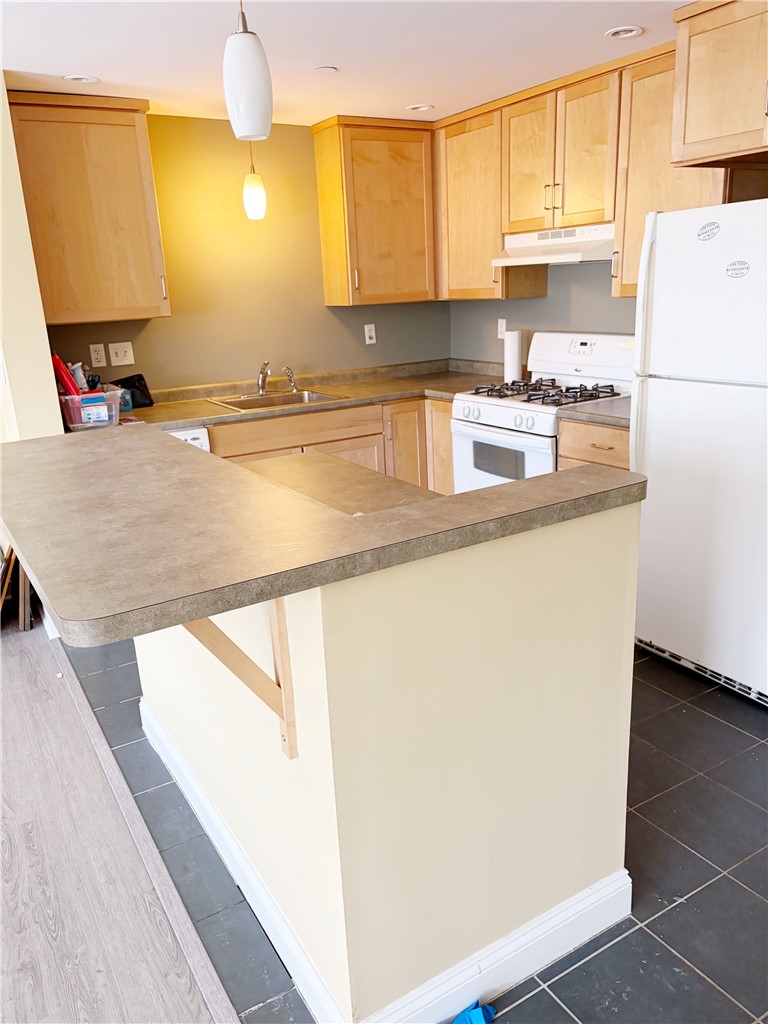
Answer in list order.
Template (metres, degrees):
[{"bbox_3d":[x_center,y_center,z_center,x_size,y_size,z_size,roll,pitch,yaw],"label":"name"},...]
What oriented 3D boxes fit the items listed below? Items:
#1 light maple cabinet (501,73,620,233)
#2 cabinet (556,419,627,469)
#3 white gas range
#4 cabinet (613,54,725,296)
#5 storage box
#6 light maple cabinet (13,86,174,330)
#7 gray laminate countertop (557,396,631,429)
[{"bbox_3d":[0.940,-1.671,3.682,0.329,0.590,0.761,-12,19,-29],"label":"light maple cabinet"},{"bbox_3d":[1.228,0.002,3.497,0.625,0.877,0.511,-12,19,-29],"label":"cabinet"},{"bbox_3d":[0.845,-0.277,3.958,0.691,1.188,0.768,-12,19,-29],"label":"white gas range"},{"bbox_3d":[1.285,-1.371,3.187,0.329,0.916,0.530,-12,19,-29],"label":"cabinet"},{"bbox_3d":[-1.409,-0.497,3.647,0.262,0.159,0.373,-12,19,-29],"label":"storage box"},{"bbox_3d":[-1.414,-1.407,3.672,0.595,0.956,0.333,-12,19,-29],"label":"light maple cabinet"},{"bbox_3d":[1.199,-0.434,3.364,0.645,0.037,0.511,-12,19,-29],"label":"gray laminate countertop"}]

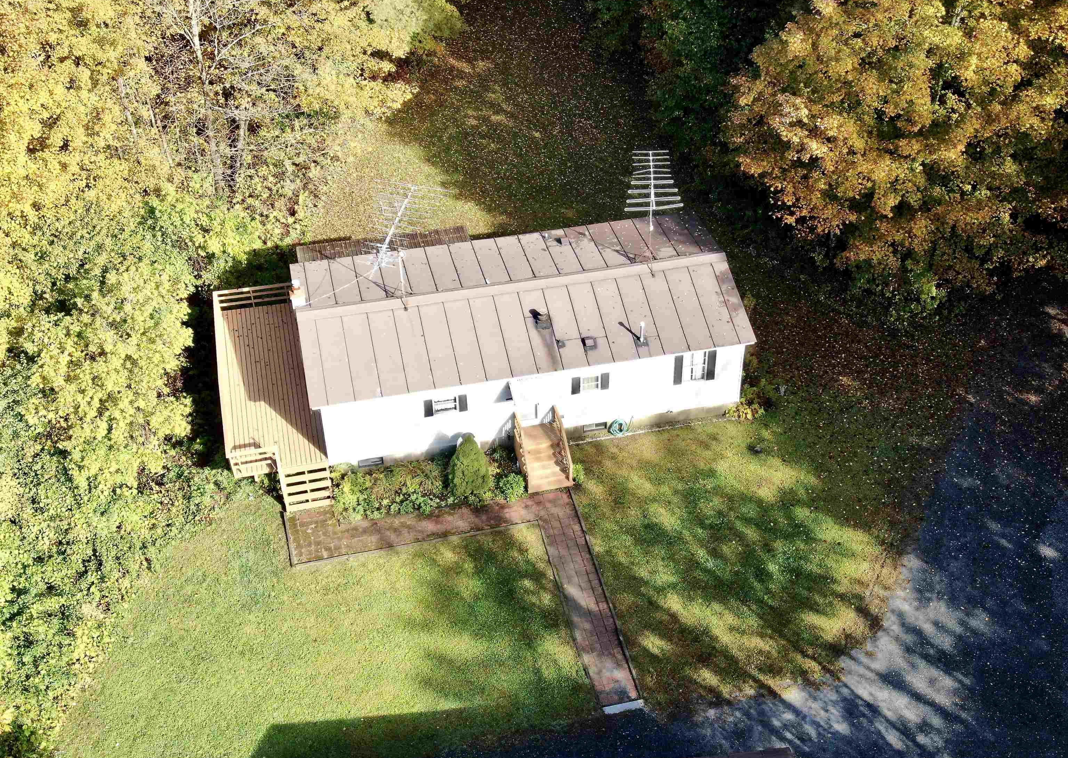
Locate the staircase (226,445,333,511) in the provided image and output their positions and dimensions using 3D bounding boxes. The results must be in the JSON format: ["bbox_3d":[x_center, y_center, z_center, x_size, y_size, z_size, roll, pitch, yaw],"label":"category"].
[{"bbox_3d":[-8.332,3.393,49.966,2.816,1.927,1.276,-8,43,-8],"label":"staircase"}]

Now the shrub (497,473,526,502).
[{"bbox_3d":[-0.796,3.588,50.586,0.915,0.660,0.836,-8,43,-8],"label":"shrub"}]

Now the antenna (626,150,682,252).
[{"bbox_3d":[4.110,-6.092,52.026,1.936,2.464,3.300,-1,43,0],"label":"antenna"}]

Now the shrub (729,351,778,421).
[{"bbox_3d":[7.828,0.412,53.516,1.496,1.188,1.672,-8,43,-8],"label":"shrub"}]

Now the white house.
[{"bbox_3d":[-0.550,-1.577,53.032,15.282,4.919,8.378,-8,43,-8],"label":"white house"}]

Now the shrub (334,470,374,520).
[{"bbox_3d":[-6.106,3.980,50.104,1.267,0.836,1.100,-8,43,-8],"label":"shrub"}]

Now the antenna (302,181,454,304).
[{"bbox_3d":[-4.805,-3.657,49.707,3.256,3.608,4.752,9,44,10],"label":"antenna"}]

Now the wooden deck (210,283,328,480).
[{"bbox_3d":[-9.551,0.217,53.417,3.274,1.927,9.020,-8,43,-8],"label":"wooden deck"}]

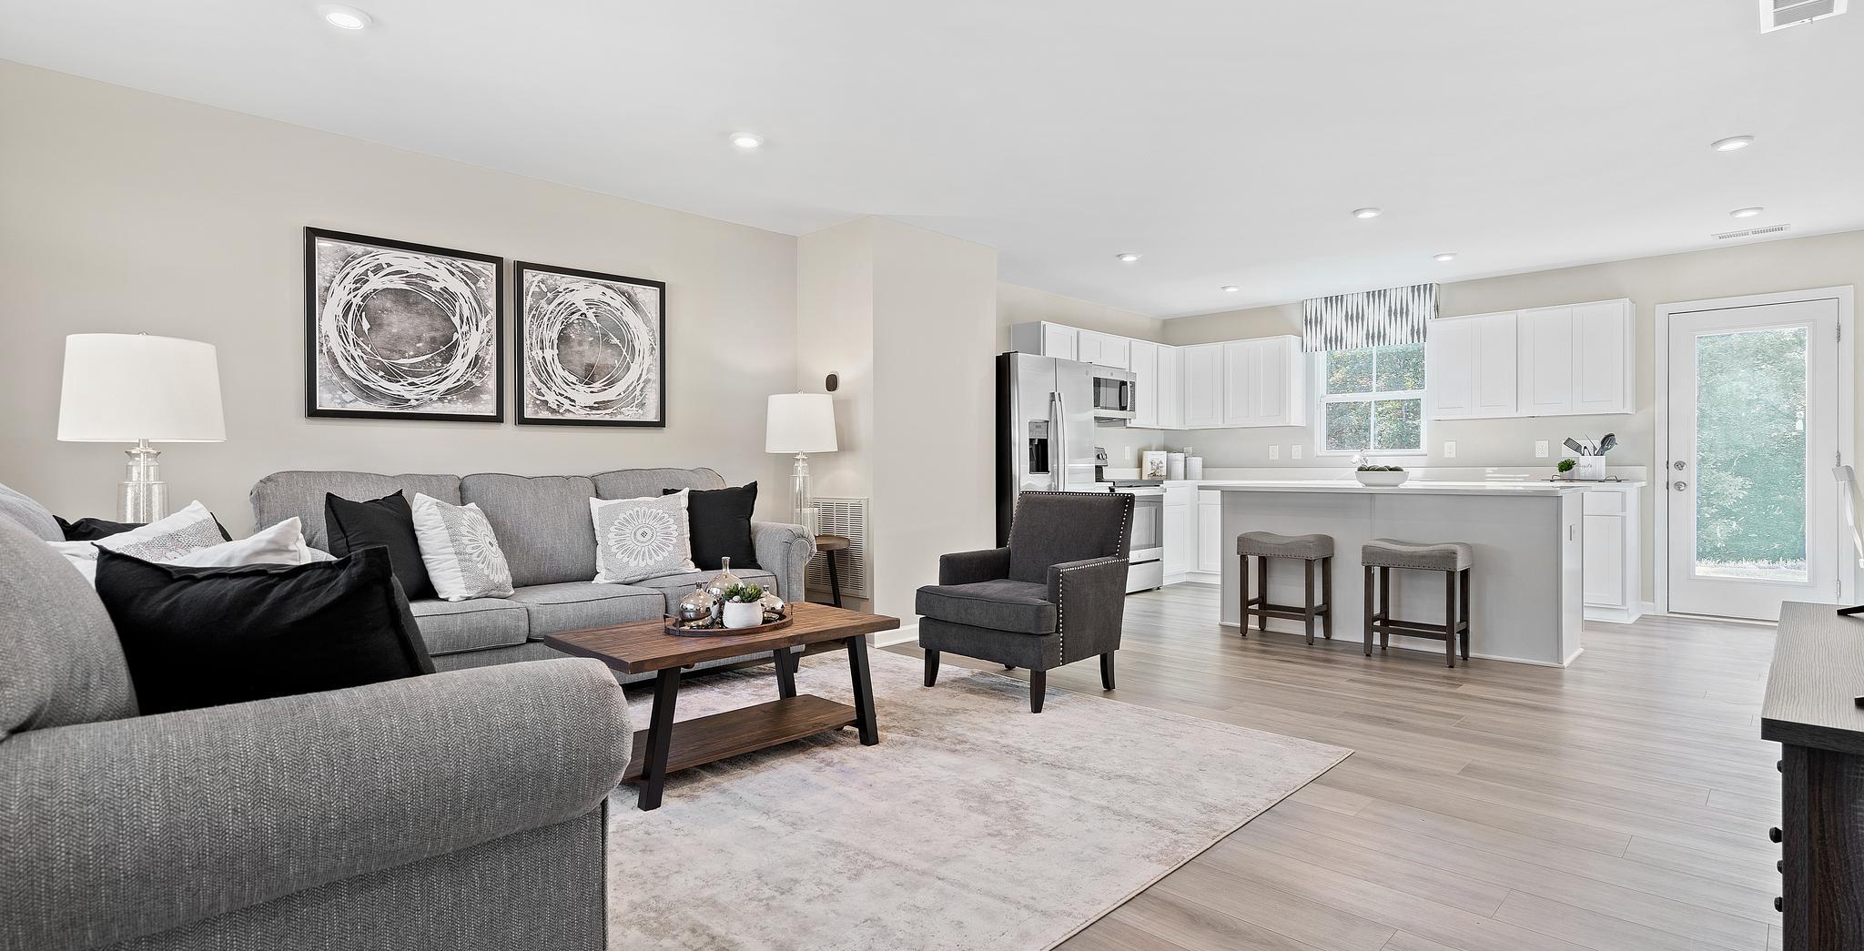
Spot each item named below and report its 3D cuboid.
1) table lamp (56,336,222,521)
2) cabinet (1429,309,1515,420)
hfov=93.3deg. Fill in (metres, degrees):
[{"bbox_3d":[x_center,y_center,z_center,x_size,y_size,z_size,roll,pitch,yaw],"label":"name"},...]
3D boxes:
[{"bbox_3d":[-2.513,-0.024,2.800,0.405,0.850,0.405,0,1,44],"label":"table lamp"},{"bbox_3d":[4.071,-0.796,6.575,0.580,0.760,0.330,0,1,44],"label":"cabinet"}]

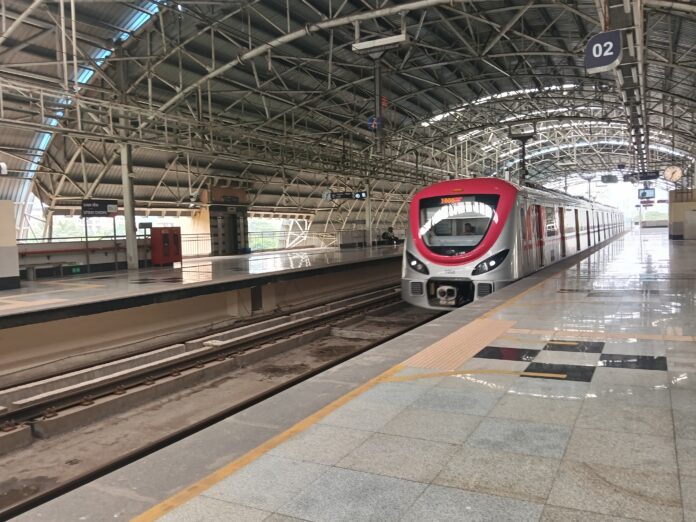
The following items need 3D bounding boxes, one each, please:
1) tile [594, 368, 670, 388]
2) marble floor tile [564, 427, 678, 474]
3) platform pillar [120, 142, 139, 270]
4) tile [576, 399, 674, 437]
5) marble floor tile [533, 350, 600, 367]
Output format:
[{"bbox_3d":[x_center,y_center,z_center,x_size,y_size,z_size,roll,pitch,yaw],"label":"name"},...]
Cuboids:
[{"bbox_3d":[2.555,1.064,4.926,0.600,0.020,0.600,-1,4,29],"label":"tile"},{"bbox_3d":[1.684,1.184,3.356,0.600,0.020,0.600,-1,4,29],"label":"marble floor tile"},{"bbox_3d":[-9.661,-2.409,24.064,0.350,5.600,0.290,-1,4,29],"label":"platform pillar"},{"bbox_3d":[1.974,1.144,3.879,0.600,0.020,0.600,-1,4,29],"label":"tile"},{"bbox_3d":[2.321,1.029,5.741,0.600,0.020,0.600,-1,4,29],"label":"marble floor tile"}]

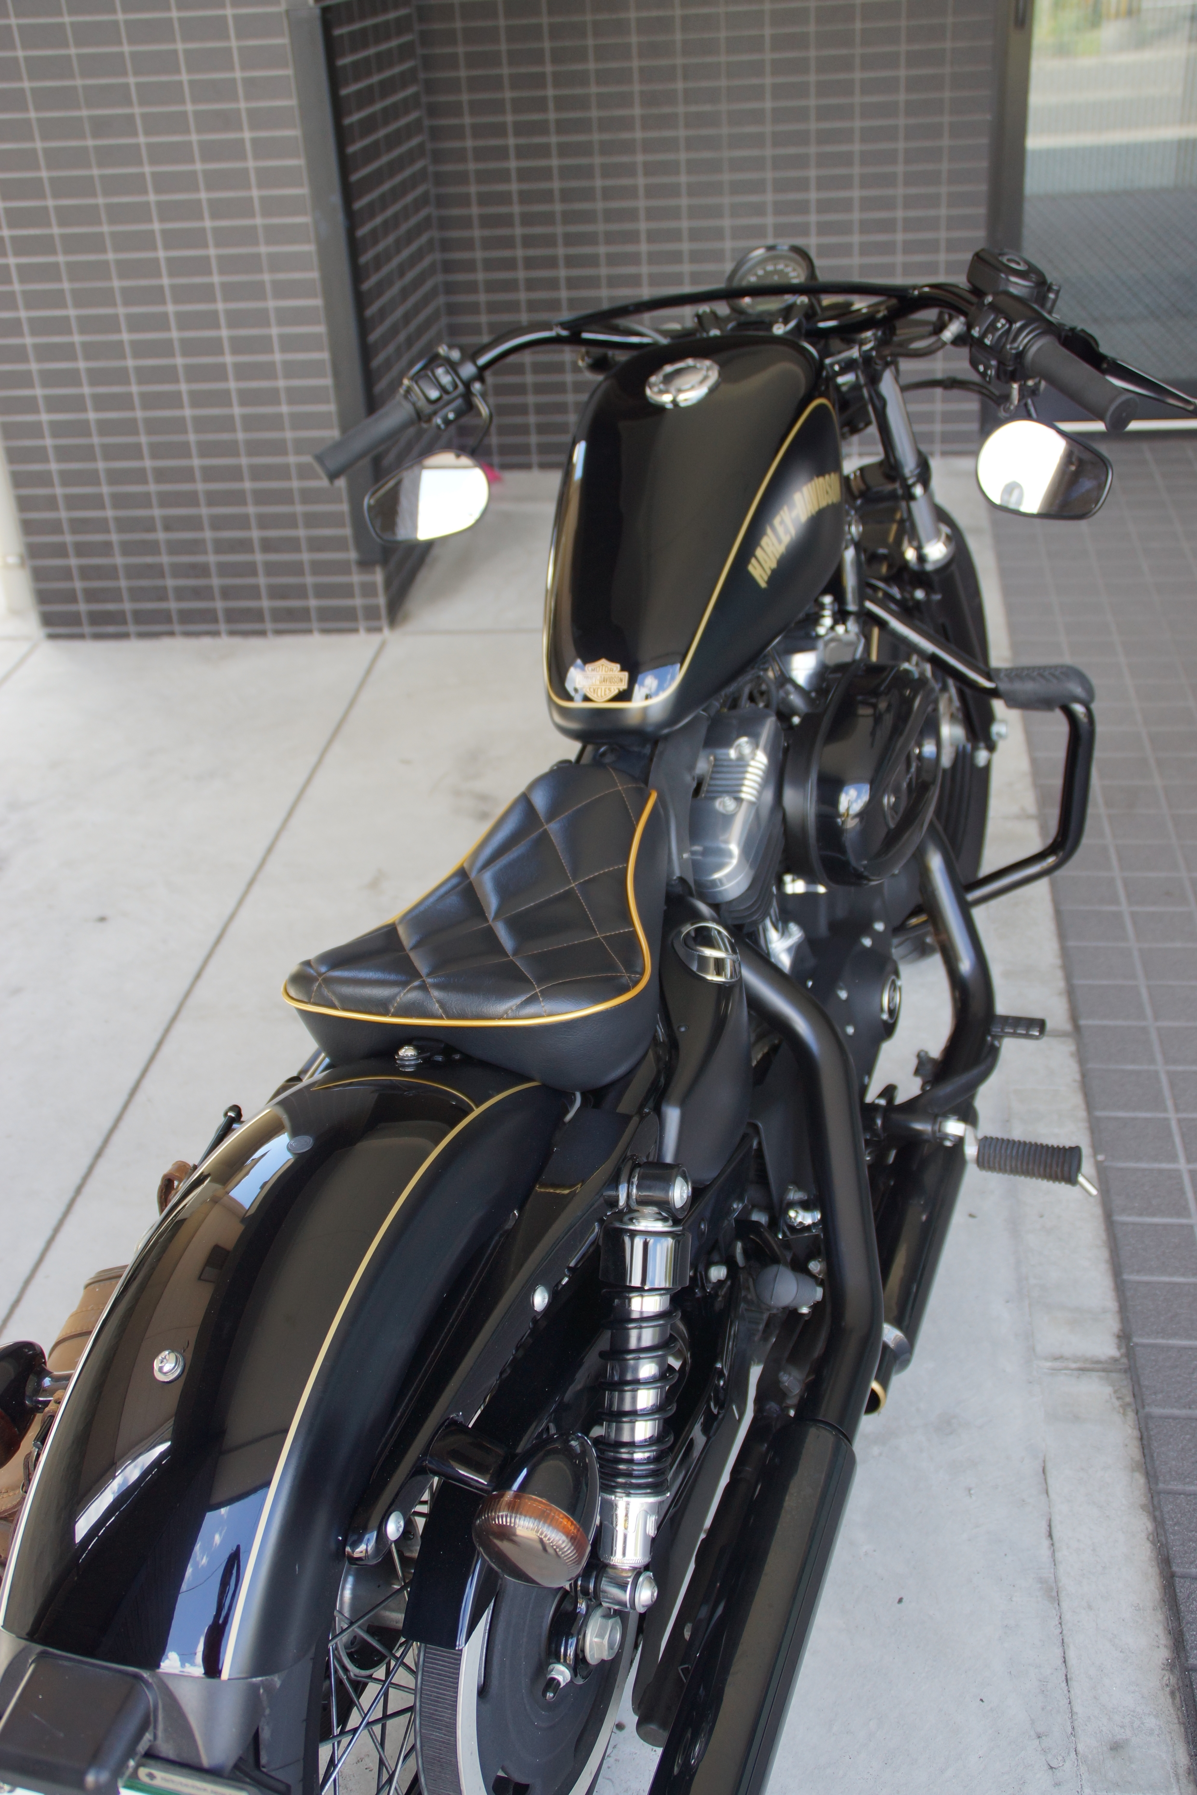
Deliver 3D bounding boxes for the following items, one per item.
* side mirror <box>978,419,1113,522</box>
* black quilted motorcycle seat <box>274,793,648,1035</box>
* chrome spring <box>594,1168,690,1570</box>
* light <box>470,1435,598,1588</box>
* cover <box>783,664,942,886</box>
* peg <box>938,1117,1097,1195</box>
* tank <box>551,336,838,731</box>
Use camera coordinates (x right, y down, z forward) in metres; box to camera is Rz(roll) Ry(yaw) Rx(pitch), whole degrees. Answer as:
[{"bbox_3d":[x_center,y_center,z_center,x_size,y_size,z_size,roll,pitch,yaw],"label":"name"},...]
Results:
[{"bbox_3d":[0.396,-0.383,1.602,0.130,0.088,0.032,16,27,29],"label":"side mirror"},{"bbox_3d":[-0.071,0.007,1.365,0.286,0.050,0.345,2,30,24],"label":"black quilted motorcycle seat"},{"bbox_3d":[0.032,0.328,1.258,0.064,0.285,0.064,3,-7,23],"label":"chrome spring"},{"bbox_3d":[-0.031,0.337,1.000,0.068,0.068,0.090,2,30,24],"label":"light"},{"bbox_3d":[0.259,-0.118,1.671,0.095,0.190,0.240,2,30,24],"label":"cover"},{"bbox_3d":[0.393,0.244,1.689,0.140,0.060,0.045,2,30,24],"label":"peg"},{"bbox_3d":[0.073,-0.352,1.670,0.280,0.250,0.460,2,30,24],"label":"tank"}]

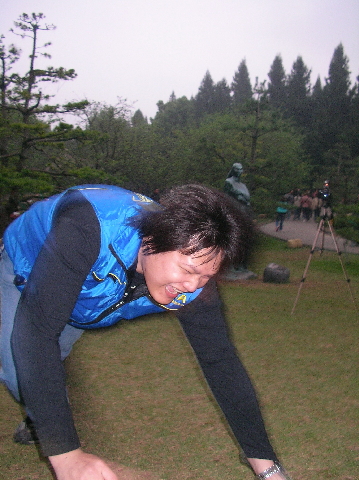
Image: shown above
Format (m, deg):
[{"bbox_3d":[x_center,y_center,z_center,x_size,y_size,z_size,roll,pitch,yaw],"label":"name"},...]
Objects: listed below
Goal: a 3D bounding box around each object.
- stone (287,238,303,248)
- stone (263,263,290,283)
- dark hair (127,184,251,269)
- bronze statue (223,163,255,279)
[{"bbox_3d":[2.977,0.069,13.620,0.370,0.230,0.280,-1,5,-11],"label":"stone"},{"bbox_3d":[1.501,0.487,8.133,0.390,0.280,0.330,0,5,-2],"label":"stone"},{"bbox_3d":[0.033,-0.029,1.150,0.180,0.190,0.210,27,25,-43],"label":"dark hair"},{"bbox_3d":[0.961,-0.309,8.430,0.480,1.820,0.440,-3,6,-37],"label":"bronze statue"}]

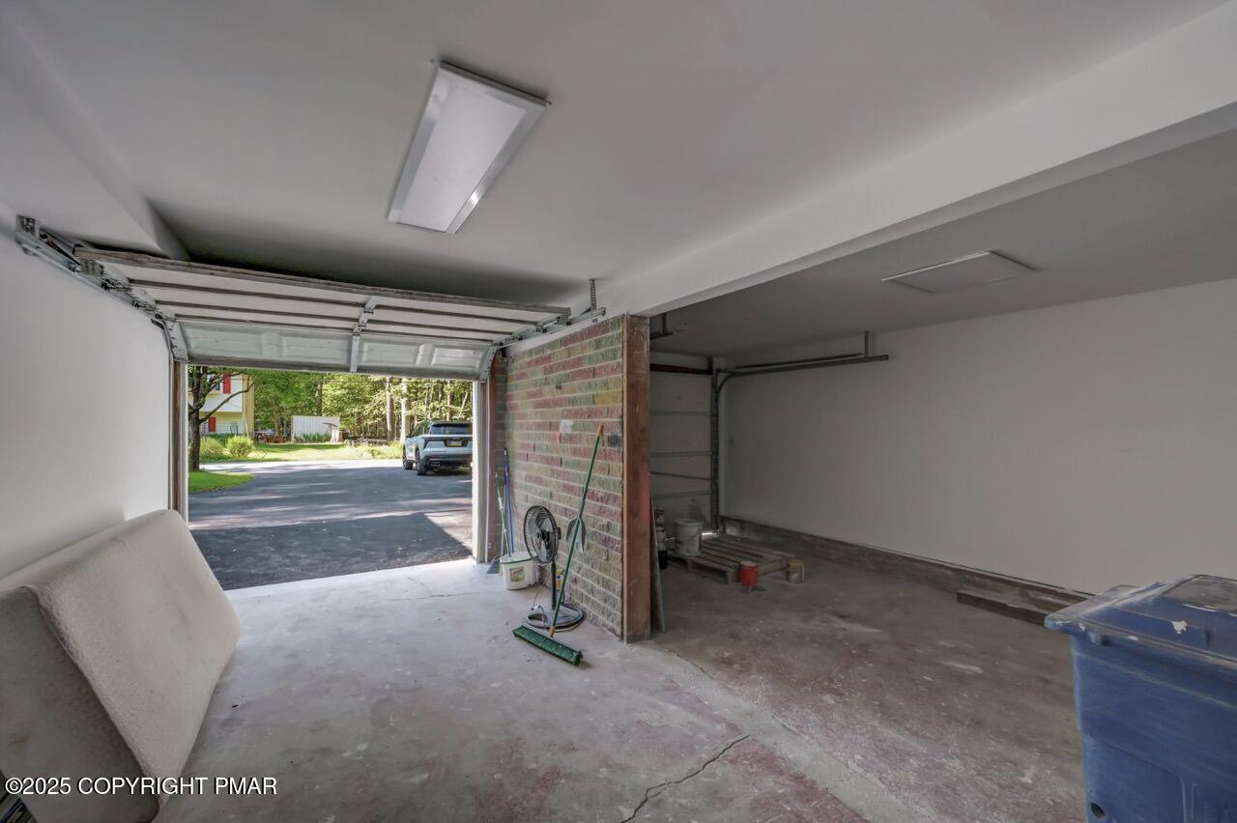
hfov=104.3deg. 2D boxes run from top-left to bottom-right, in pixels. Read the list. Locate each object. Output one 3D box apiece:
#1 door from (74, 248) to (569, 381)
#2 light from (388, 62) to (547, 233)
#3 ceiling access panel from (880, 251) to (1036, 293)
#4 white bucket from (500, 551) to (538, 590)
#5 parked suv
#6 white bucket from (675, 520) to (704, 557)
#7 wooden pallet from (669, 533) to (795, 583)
[{"bbox_3d":[-1.948,-0.568,3.690,2.490,0.390,1.940,0,-1,-32],"label":"door"},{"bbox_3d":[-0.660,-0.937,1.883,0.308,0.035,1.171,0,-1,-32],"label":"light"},{"bbox_3d":[2.200,-0.894,3.140,0.605,0.020,0.605,1,-2,-31],"label":"ceiling access panel"},{"bbox_3d":[-0.919,1.456,4.398,0.340,0.254,0.320,0,-1,-12],"label":"white bucket"},{"bbox_3d":[-6.532,1.282,17.759,2.020,1.790,5.150,0,-1,-31],"label":"parked suv"},{"bbox_3d":[0.702,1.270,4.838,0.300,0.360,0.300,0,-1,0],"label":"white bucket"},{"bbox_3d":[1.087,1.515,5.010,0.962,0.130,1.050,0,-1,-36],"label":"wooden pallet"}]

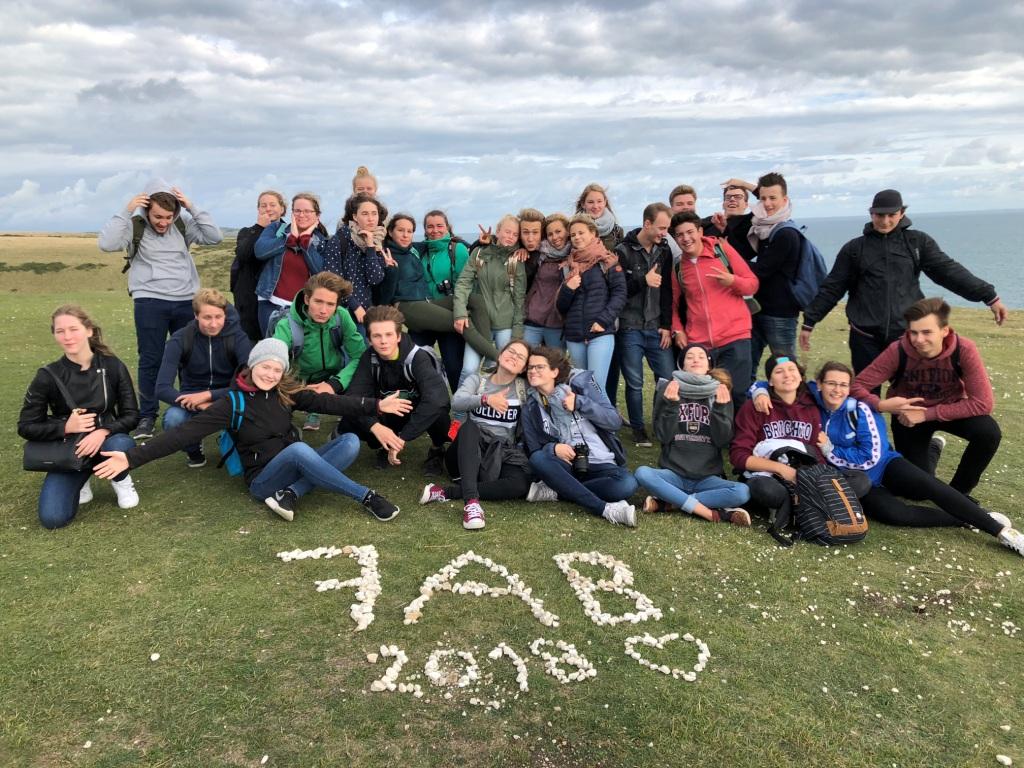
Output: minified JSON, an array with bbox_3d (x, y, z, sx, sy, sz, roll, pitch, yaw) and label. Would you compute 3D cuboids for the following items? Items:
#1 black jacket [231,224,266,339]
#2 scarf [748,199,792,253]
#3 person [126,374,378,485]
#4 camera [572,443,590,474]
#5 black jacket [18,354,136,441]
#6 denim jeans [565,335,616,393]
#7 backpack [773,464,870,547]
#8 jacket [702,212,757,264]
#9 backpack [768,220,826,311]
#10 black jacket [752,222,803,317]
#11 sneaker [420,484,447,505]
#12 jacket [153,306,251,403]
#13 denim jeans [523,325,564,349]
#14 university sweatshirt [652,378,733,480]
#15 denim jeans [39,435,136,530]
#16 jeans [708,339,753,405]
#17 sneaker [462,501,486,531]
[{"bbox_3d":[-1.927,-0.752,6.200,0.460,0.880,0.380,-5,11,-17],"label":"black jacket"},{"bbox_3d":[1.663,-1.017,5.350,0.280,0.340,0.280,-12,14,-43],"label":"scarf"},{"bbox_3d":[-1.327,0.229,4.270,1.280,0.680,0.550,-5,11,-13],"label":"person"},{"bbox_3d":[0.361,0.387,4.330,0.125,0.150,0.100,-2,-9,6],"label":"camera"},{"bbox_3d":[-2.245,0.070,4.300,0.560,0.450,0.360,-6,12,-22],"label":"black jacket"},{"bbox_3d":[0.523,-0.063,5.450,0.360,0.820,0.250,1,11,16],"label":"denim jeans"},{"bbox_3d":[1.486,0.567,3.900,0.280,0.410,0.210,-13,-5,-45],"label":"backpack"},{"bbox_3d":[1.542,-0.901,5.900,0.520,0.660,0.310,-1,10,6],"label":"jacket"},{"bbox_3d":[1.794,-0.743,5.150,0.280,0.500,0.310,-9,12,-29],"label":"backpack"},{"bbox_3d":[1.714,-0.747,5.450,0.370,0.660,0.440,-8,12,-27],"label":"black jacket"},{"bbox_3d":[-0.423,0.603,4.520,0.100,0.100,0.255,14,18,31],"label":"sneaker"},{"bbox_3d":[-1.819,-0.175,4.900,0.540,0.550,0.450,-4,11,-14],"label":"jacket"},{"bbox_3d":[0.219,-0.017,5.750,0.380,0.900,0.280,-1,11,0],"label":"denim jeans"},{"bbox_3d":[0.994,0.256,4.560,0.460,0.580,0.360,-1,11,7],"label":"university sweatshirt"},{"bbox_3d":[-2.194,0.477,4.270,0.450,0.450,0.500,-5,11,-17],"label":"denim jeans"},{"bbox_3d":[1.410,0.057,5.550,0.420,0.920,0.300,0,11,9],"label":"jeans"},{"bbox_3d":[-0.200,0.642,4.226,0.100,0.110,0.270,-3,10,-5],"label":"sneaker"}]

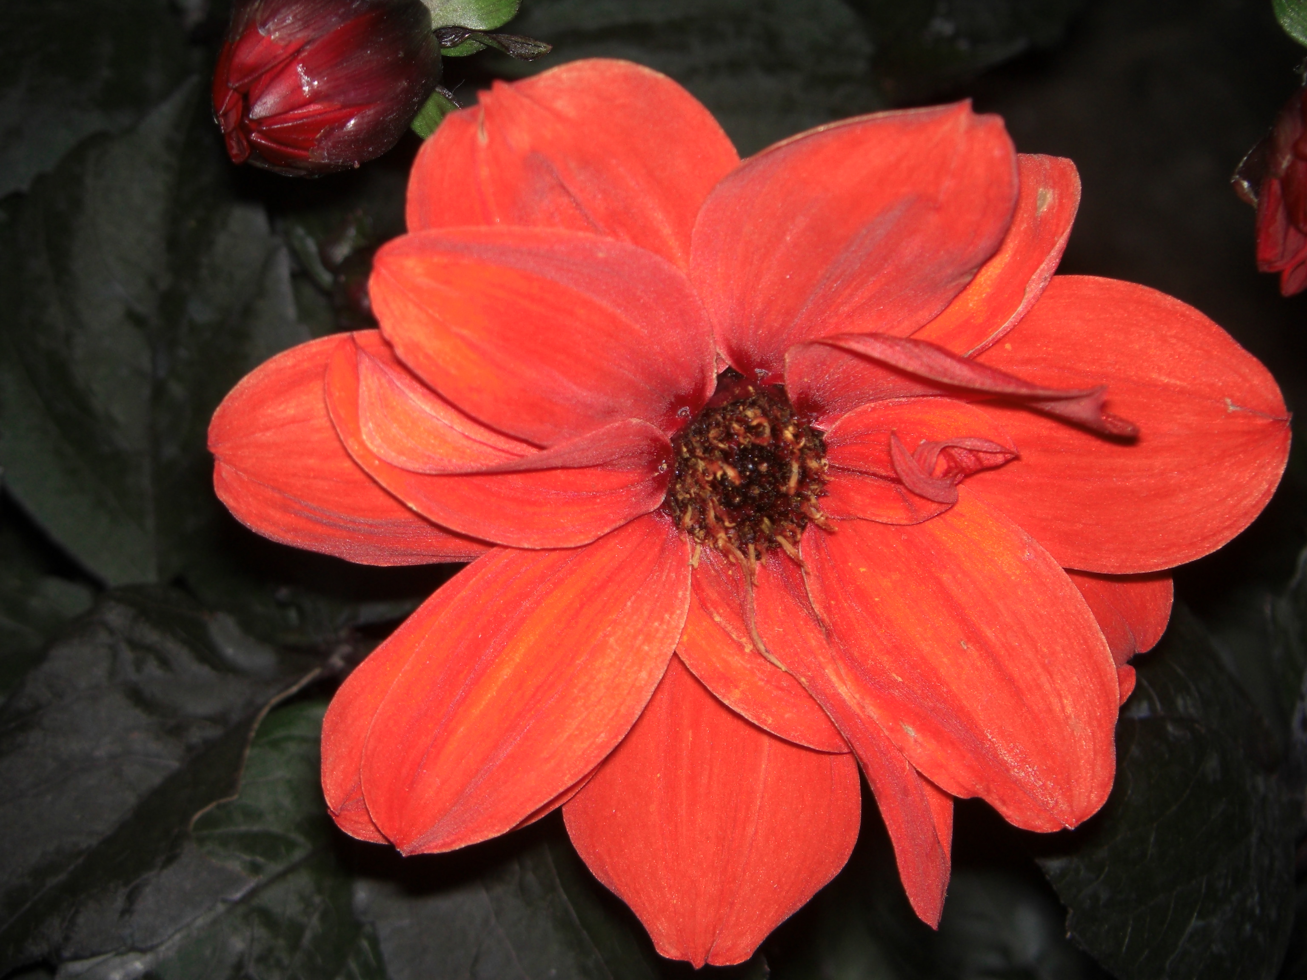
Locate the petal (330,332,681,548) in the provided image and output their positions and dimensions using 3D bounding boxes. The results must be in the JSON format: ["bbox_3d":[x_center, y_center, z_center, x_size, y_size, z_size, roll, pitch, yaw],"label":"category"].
[{"bbox_3d":[-0.016,-0.005,0.371,0.036,0.017,0.012,14,7,-7],"label":"petal"}]

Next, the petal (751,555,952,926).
[{"bbox_3d":[0.021,0.026,0.376,0.011,0.041,0.011,-26,7,4],"label":"petal"}]

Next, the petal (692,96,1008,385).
[{"bbox_3d":[0.021,-0.026,0.366,0.025,0.037,0.010,37,22,-6],"label":"petal"}]

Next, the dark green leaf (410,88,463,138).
[{"bbox_3d":[-0.023,-0.041,0.392,0.005,0.003,0.007,43,71,12],"label":"dark green leaf"}]

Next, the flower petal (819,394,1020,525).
[{"bbox_3d":[0.027,-0.003,0.371,0.020,0.013,0.010,0,6,11],"label":"flower petal"}]

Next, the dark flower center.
[{"bbox_3d":[0.010,-0.002,0.373,0.018,0.018,0.010,0,9,0],"label":"dark flower center"}]

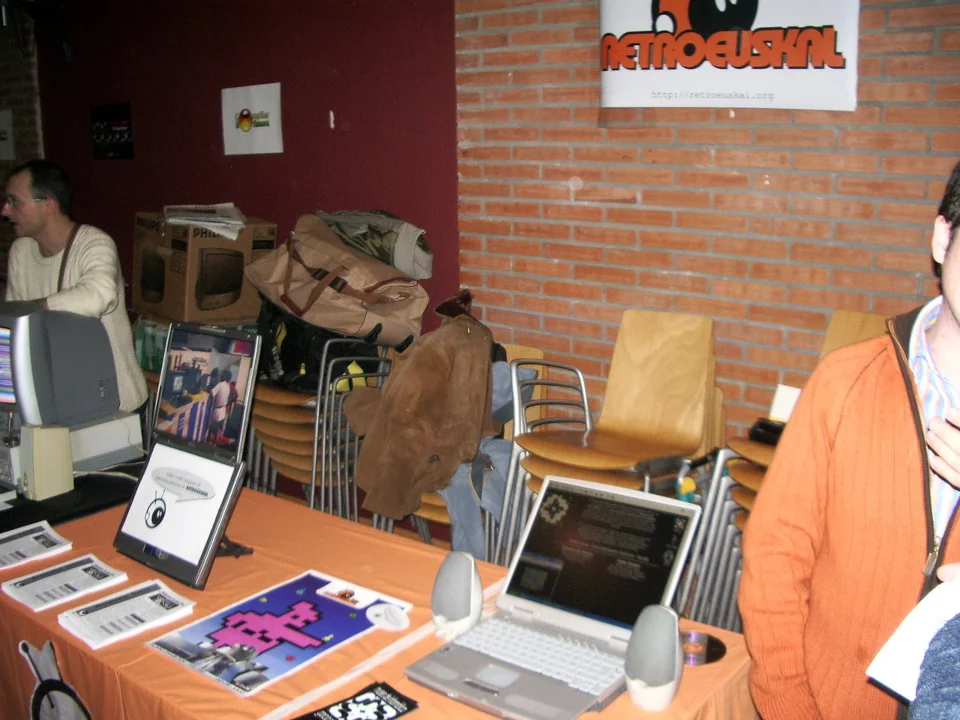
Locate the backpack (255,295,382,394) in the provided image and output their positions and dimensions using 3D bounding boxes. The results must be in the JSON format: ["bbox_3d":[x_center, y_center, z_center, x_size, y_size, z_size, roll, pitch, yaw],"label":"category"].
[{"bbox_3d":[-0.571,-0.059,3.450,0.360,0.310,0.240,10,18,38],"label":"backpack"}]

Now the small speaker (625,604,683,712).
[{"bbox_3d":[0.278,0.476,1.555,0.093,0.180,0.090,8,17,33],"label":"small speaker"}]

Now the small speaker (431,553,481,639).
[{"bbox_3d":[-0.043,0.432,1.790,0.093,0.177,0.090,8,17,33],"label":"small speaker"}]

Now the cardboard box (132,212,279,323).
[{"bbox_3d":[-1.125,-0.379,3.950,0.370,0.415,0.440,16,16,34],"label":"cardboard box"}]

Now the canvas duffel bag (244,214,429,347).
[{"bbox_3d":[-0.509,-0.277,3.420,0.640,0.275,0.275,29,23,14],"label":"canvas duffel bag"}]

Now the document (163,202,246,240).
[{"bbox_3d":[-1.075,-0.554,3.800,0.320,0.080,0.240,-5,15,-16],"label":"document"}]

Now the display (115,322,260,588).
[{"bbox_3d":[-0.660,0.195,2.185,0.352,0.515,0.215,10,16,41],"label":"display"}]

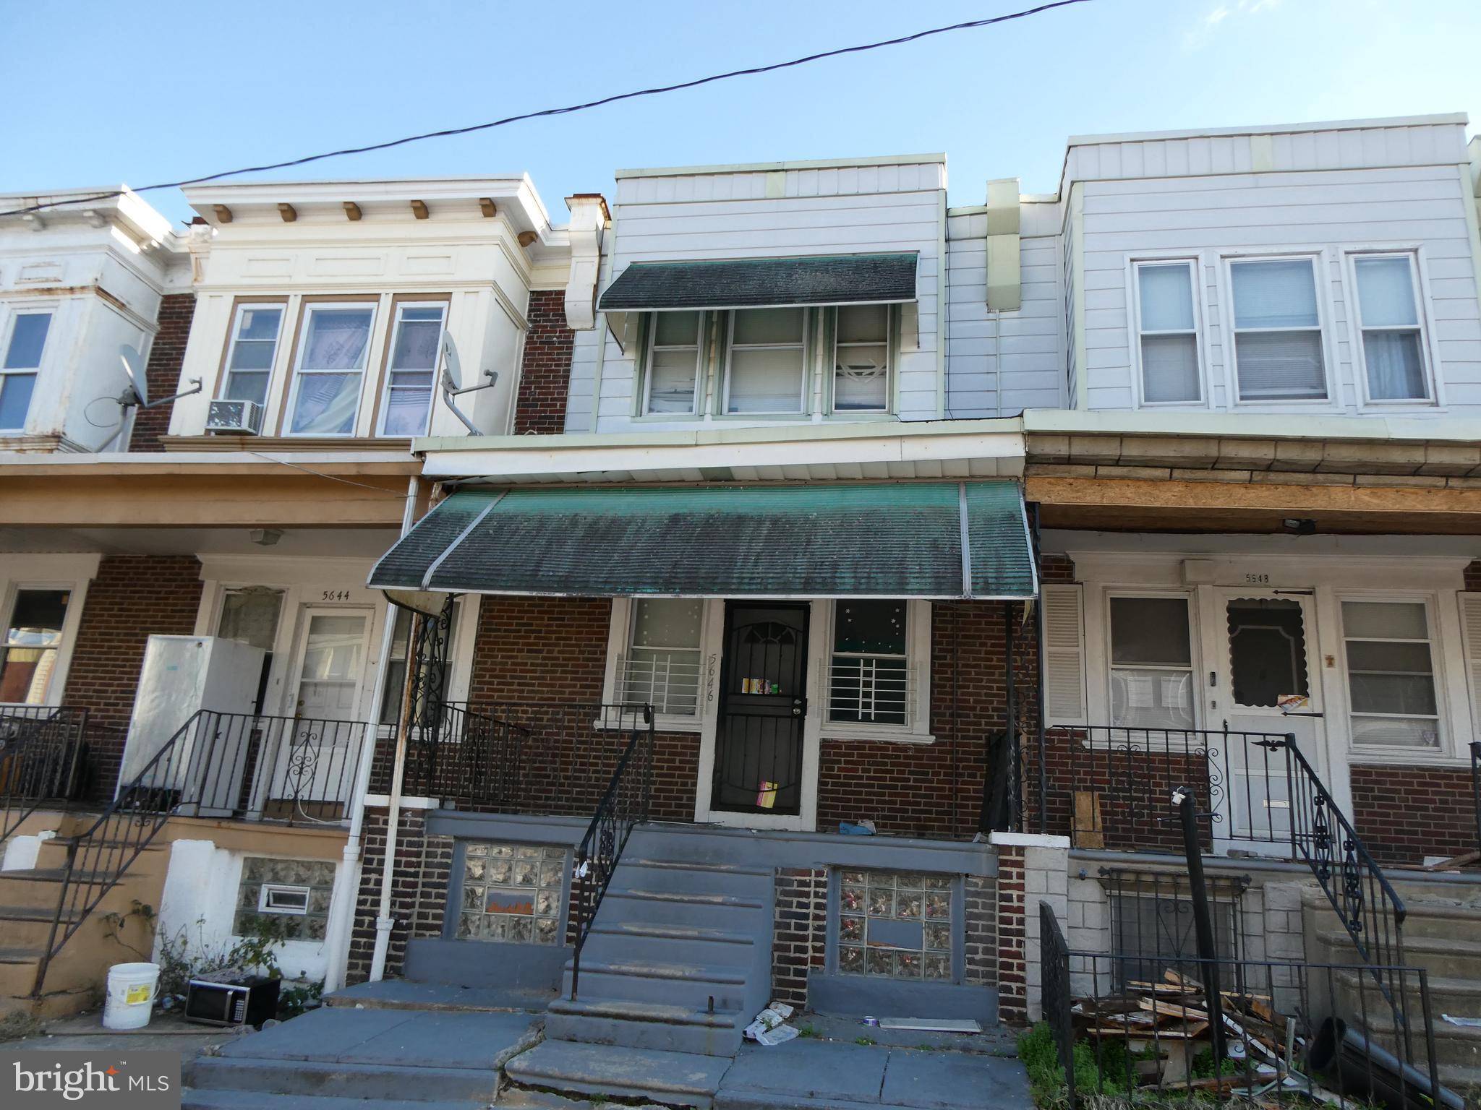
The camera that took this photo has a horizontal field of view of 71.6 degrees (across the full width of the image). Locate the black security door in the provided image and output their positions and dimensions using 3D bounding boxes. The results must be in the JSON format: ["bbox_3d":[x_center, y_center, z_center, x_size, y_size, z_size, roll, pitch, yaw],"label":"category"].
[{"bbox_3d":[0.209,1.458,9.956,0.852,2.032,0.060,1,-16,10],"label":"black security door"}]

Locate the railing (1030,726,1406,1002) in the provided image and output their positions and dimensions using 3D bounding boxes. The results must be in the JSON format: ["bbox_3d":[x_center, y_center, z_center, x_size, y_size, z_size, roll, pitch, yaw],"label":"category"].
[{"bbox_3d":[2.752,1.803,6.181,1.635,1.647,1.500,1,-16,10],"label":"railing"}]

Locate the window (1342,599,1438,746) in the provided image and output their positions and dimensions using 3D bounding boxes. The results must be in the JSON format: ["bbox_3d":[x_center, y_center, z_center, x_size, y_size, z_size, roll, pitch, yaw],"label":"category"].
[{"bbox_3d":[5.778,1.045,9.159,0.704,1.308,0.090,1,-16,10],"label":"window"}]

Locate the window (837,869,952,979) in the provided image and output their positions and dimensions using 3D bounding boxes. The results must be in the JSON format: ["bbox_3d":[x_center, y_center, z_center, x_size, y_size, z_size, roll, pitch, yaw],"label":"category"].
[{"bbox_3d":[1.068,2.559,7.090,0.763,0.662,0.090,1,-16,10],"label":"window"}]

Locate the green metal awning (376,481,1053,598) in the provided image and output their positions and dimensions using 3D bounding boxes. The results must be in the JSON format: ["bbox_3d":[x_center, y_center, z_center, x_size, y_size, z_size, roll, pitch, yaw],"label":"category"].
[{"bbox_3d":[-0.258,-0.153,7.424,4.505,1.155,1.040,1,-16,10],"label":"green metal awning"}]

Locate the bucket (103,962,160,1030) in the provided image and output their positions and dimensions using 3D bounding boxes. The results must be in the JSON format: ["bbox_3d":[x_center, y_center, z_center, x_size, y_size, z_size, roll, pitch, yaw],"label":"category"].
[{"bbox_3d":[-4.164,3.016,7.031,0.300,0.370,0.300,3,-16,1],"label":"bucket"}]

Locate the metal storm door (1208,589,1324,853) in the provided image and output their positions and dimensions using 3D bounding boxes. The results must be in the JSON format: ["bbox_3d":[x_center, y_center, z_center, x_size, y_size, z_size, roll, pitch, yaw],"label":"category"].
[{"bbox_3d":[4.742,1.409,9.191,0.881,2.287,0.060,1,-16,10],"label":"metal storm door"}]

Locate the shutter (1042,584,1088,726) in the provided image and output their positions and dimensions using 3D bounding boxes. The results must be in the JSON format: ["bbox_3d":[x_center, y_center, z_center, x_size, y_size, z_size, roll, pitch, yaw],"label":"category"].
[{"bbox_3d":[3.024,0.931,9.582,0.371,1.337,0.045,1,-16,10],"label":"shutter"}]

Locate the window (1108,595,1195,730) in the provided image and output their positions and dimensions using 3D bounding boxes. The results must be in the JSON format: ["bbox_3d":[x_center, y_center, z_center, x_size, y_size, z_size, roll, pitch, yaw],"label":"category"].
[{"bbox_3d":[3.807,0.987,9.515,0.714,1.263,0.090,1,-16,10],"label":"window"}]

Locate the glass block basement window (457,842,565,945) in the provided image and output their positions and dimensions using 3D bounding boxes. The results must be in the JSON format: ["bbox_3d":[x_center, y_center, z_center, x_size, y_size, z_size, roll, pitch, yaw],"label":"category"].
[{"bbox_3d":[-1.685,2.502,7.580,0.778,0.663,0.090,1,-16,10],"label":"glass block basement window"}]

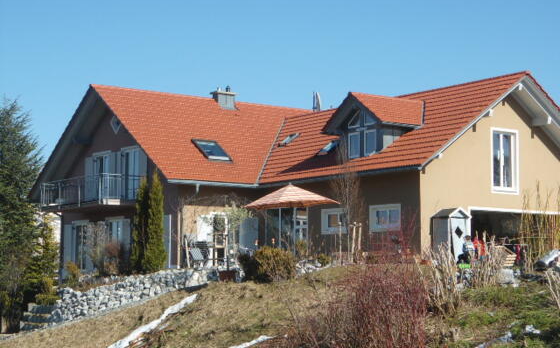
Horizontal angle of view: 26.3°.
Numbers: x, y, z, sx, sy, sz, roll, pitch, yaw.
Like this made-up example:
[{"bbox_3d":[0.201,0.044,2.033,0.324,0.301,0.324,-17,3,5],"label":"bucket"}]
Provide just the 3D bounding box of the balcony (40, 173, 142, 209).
[{"bbox_3d":[-7.351,0.815,47.006,1.894,1.139,5.094,4,-7,-36],"label":"balcony"}]

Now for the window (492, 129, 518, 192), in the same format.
[{"bbox_3d":[7.666,-0.413,40.872,1.280,2.189,0.160,4,-7,-36],"label":"window"}]

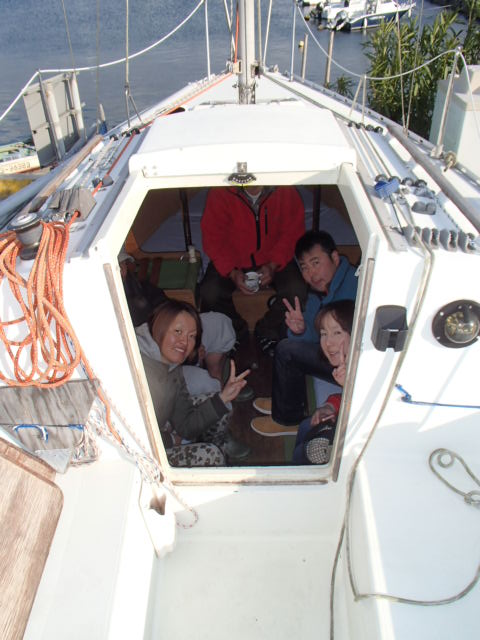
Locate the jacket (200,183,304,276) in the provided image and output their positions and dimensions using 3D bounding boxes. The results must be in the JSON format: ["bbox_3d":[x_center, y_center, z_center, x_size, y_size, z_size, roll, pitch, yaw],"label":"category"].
[{"bbox_3d":[0.066,-0.505,2.860,0.560,0.540,0.390,-2,35,-2],"label":"jacket"}]

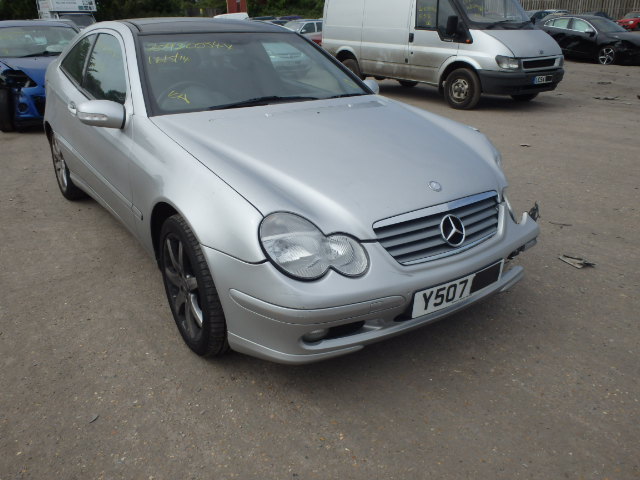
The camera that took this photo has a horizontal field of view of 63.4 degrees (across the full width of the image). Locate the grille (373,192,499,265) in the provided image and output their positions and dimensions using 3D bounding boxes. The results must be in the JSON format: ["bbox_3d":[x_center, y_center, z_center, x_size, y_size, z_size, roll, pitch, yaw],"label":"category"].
[{"bbox_3d":[0.508,-0.049,2.033,0.700,0.210,0.100,-15,7,-33],"label":"grille"}]

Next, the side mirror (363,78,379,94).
[{"bbox_3d":[0.333,-1.002,3.475,0.220,0.150,0.150,-15,27,-33],"label":"side mirror"}]

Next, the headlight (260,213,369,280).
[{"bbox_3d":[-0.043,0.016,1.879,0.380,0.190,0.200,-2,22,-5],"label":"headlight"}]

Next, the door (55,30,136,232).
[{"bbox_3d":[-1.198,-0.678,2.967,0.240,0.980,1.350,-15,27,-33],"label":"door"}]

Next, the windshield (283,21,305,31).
[{"bbox_3d":[-1.328,-10.286,25.000,1.380,0.150,0.720,19,71,38],"label":"windshield"}]

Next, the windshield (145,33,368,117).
[{"bbox_3d":[-0.374,-1.014,2.970,1.420,0.150,0.770,-15,59,-33],"label":"windshield"}]

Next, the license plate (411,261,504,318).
[{"bbox_3d":[0.558,0.187,2.052,0.520,0.111,0.025,-15,24,-33],"label":"license plate"}]

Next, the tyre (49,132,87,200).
[{"bbox_3d":[-2.062,-0.652,4.323,0.225,0.630,0.630,-15,27,-33],"label":"tyre"}]

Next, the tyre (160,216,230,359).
[{"bbox_3d":[-0.485,0.184,2.277,0.225,0.630,0.630,-15,27,-33],"label":"tyre"}]

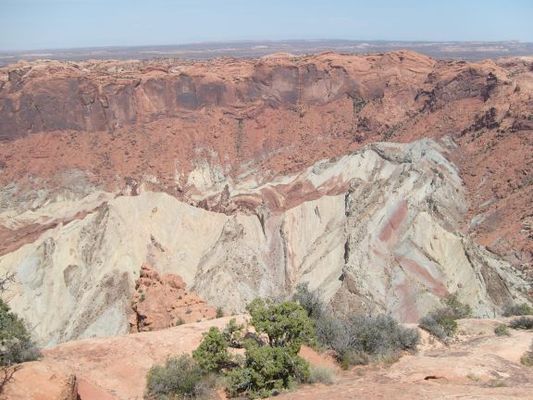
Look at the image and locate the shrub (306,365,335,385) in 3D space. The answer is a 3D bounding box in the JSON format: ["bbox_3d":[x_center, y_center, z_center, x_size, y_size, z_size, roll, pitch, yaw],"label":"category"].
[{"bbox_3d":[0.902,2.914,9.000,0.460,0.300,0.420,0,16,0],"label":"shrub"}]

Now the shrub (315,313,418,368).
[{"bbox_3d":[1.911,2.685,10.300,1.950,1.020,1.250,0,16,0],"label":"shrub"}]

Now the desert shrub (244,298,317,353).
[{"bbox_3d":[0.252,2.277,9.700,1.200,1.020,1.050,0,16,0],"label":"desert shrub"}]

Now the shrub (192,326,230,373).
[{"bbox_3d":[-0.959,2.607,9.400,0.660,0.820,0.650,0,16,0],"label":"shrub"}]

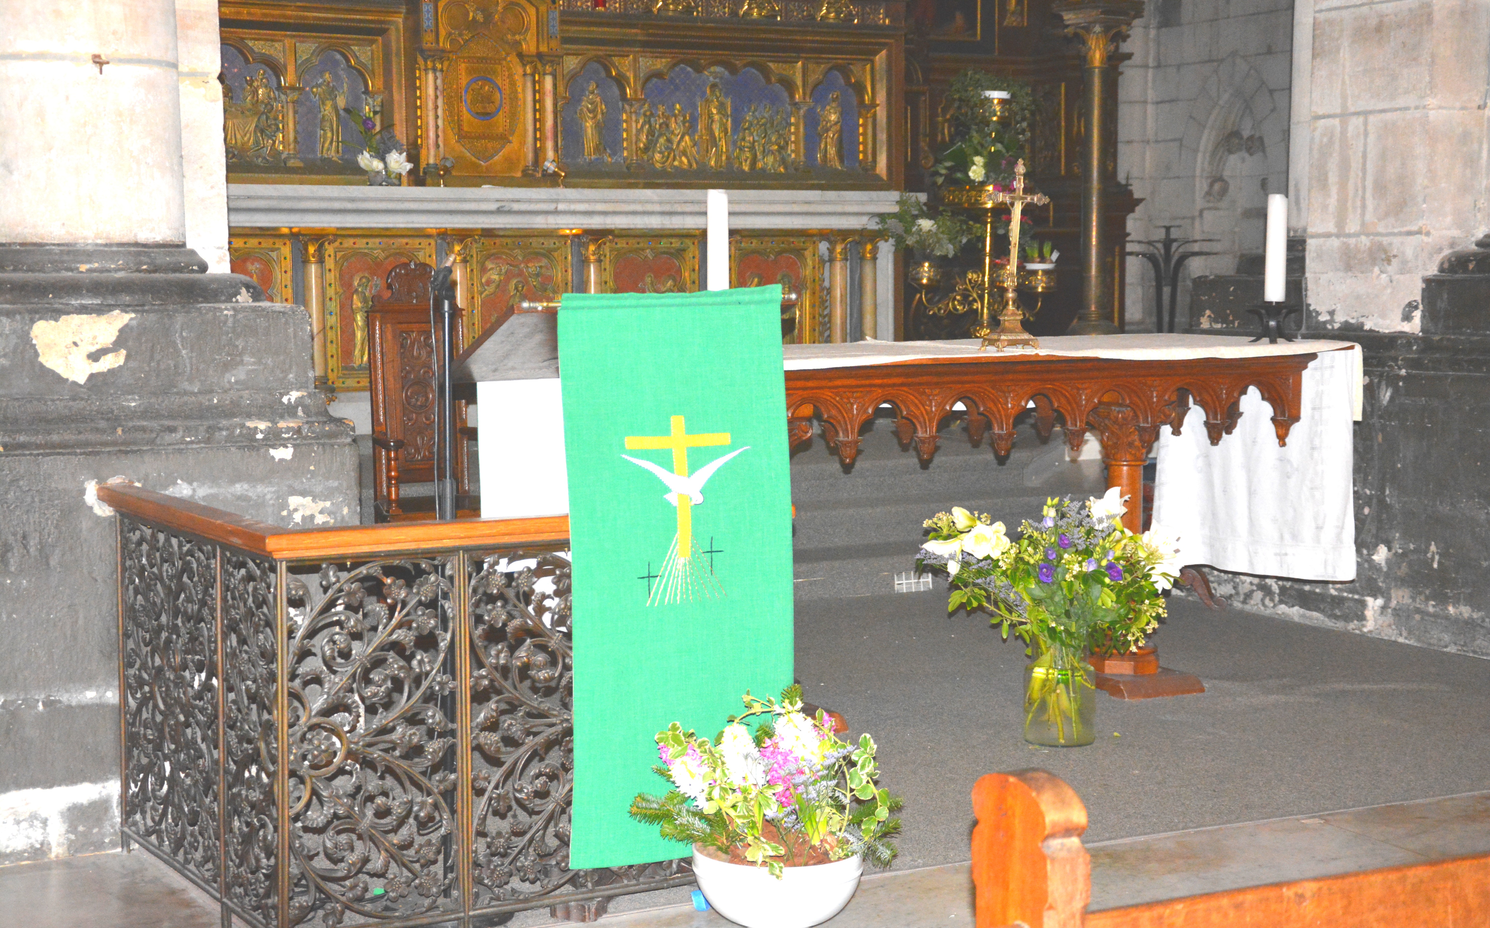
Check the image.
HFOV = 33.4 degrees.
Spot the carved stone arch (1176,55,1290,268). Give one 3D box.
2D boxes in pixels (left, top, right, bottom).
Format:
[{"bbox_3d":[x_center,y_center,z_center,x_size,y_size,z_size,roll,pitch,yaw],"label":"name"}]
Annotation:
[{"bbox_3d":[2.252,-1.369,11.284,0.200,0.997,0.718,-3,6,-29],"label":"carved stone arch"}]

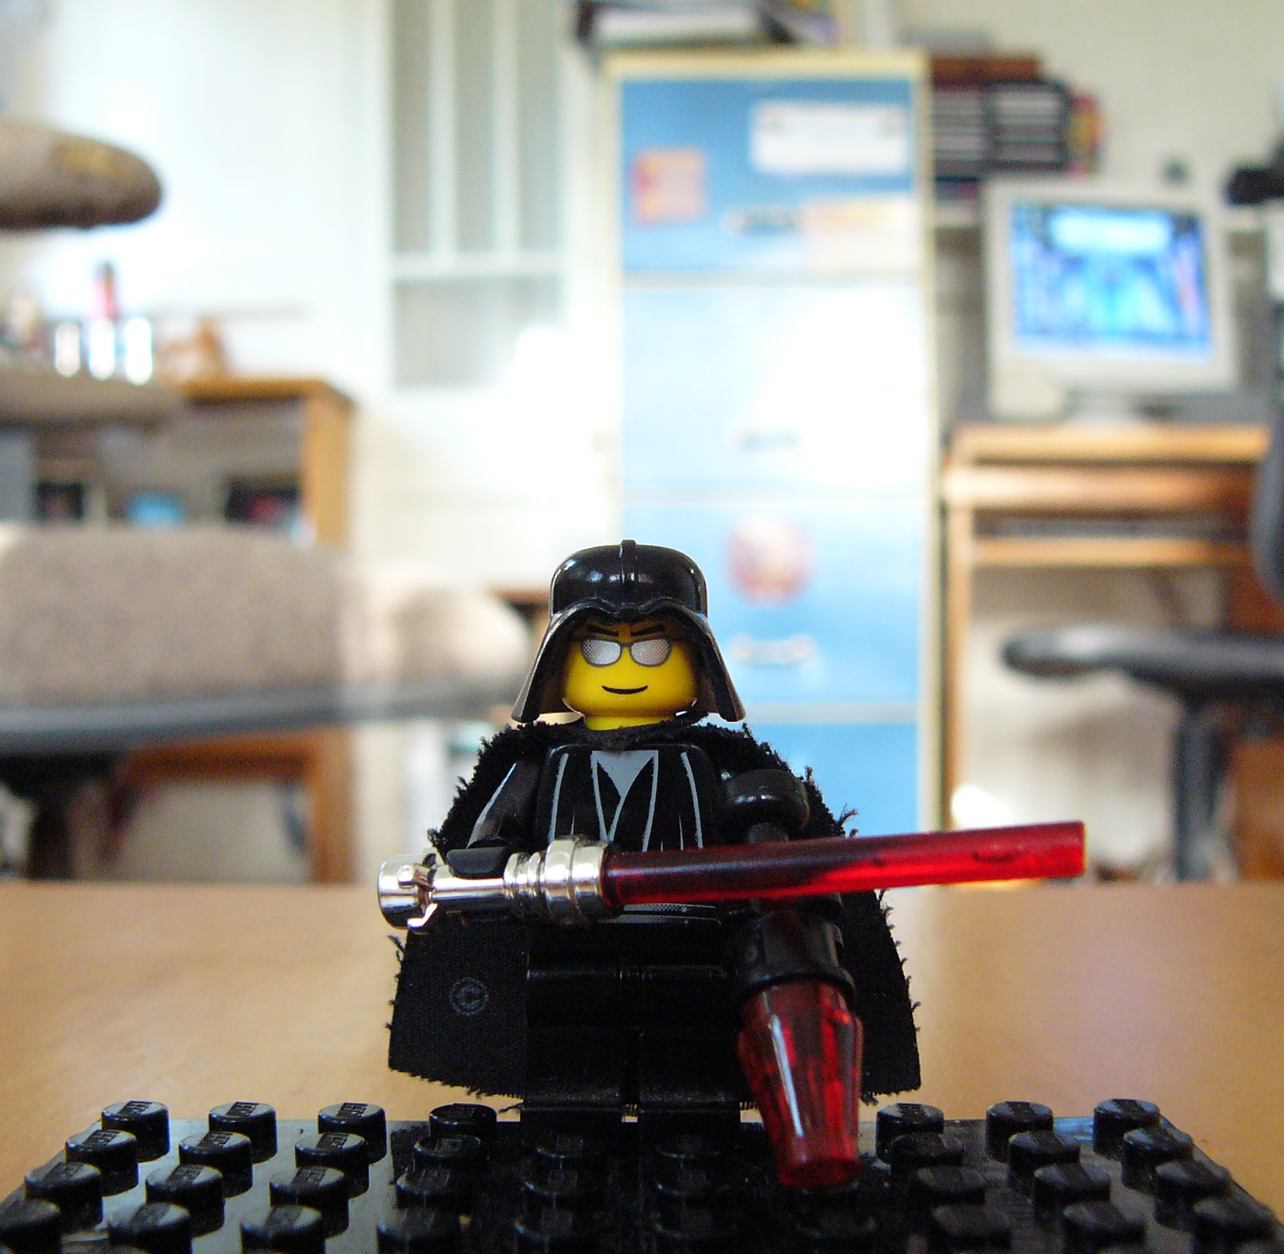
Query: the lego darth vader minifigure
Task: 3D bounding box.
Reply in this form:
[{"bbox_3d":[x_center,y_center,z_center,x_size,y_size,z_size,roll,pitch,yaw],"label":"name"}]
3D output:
[{"bbox_3d":[0.001,0.015,0.122,0.039,0.043,0.029,0,-1,0],"label":"lego darth vader minifigure"}]

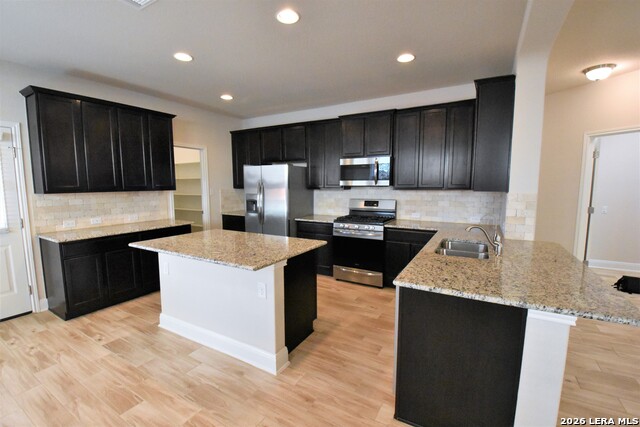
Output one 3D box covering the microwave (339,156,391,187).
[{"bbox_3d":[0.765,-0.624,4.087,0.759,0.417,0.435,3,7,30],"label":"microwave"}]

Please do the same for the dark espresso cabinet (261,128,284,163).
[{"bbox_3d":[-0.783,-1.251,4.941,0.471,0.582,0.340,3,6,29],"label":"dark espresso cabinet"}]

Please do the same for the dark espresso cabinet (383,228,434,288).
[{"bbox_3d":[1.332,0.619,3.767,0.660,0.875,0.620,3,8,30],"label":"dark espresso cabinet"}]

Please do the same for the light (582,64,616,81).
[{"bbox_3d":[3.207,-1.594,3.071,0.280,0.125,0.280,3,8,30],"label":"light"}]

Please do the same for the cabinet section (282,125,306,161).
[{"bbox_3d":[-0.370,-1.219,4.706,0.490,0.590,0.340,3,7,30],"label":"cabinet section"}]

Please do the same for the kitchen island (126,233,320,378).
[{"bbox_3d":[-0.845,0.720,2.560,1.548,0.886,0.991,3,6,29],"label":"kitchen island"}]

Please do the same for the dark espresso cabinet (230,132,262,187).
[{"bbox_3d":[-1.330,-1.042,5.281,0.762,1.087,0.345,3,8,30],"label":"dark espresso cabinet"}]

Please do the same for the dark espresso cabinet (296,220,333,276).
[{"bbox_3d":[0.092,0.545,4.480,0.665,0.875,0.620,3,8,30],"label":"dark espresso cabinet"}]

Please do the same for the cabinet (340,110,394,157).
[{"bbox_3d":[0.754,-1.155,4.020,0.775,0.600,0.405,3,8,30],"label":"cabinet"}]

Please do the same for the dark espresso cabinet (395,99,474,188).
[{"bbox_3d":[1.565,-0.877,3.654,0.975,1.073,0.340,3,6,29],"label":"dark espresso cabinet"}]

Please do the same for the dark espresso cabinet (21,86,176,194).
[{"bbox_3d":[-2.740,-0.836,3.536,0.361,1.102,1.530,3,8,30],"label":"dark espresso cabinet"}]

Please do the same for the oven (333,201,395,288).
[{"bbox_3d":[0.691,0.422,4.070,0.758,1.205,0.680,3,8,30],"label":"oven"}]

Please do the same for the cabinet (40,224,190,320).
[{"bbox_3d":[-2.526,0.642,3.526,0.595,0.851,1.462,3,6,29],"label":"cabinet"}]

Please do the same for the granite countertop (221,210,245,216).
[{"bbox_3d":[-1.414,0.025,5.250,0.797,0.038,0.640,3,6,29],"label":"granite countertop"}]

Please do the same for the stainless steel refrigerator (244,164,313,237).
[{"bbox_3d":[-0.709,0.060,4.724,0.911,1.771,0.790,3,6,29],"label":"stainless steel refrigerator"}]

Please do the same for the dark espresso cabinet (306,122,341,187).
[{"bbox_3d":[0.136,-0.956,4.452,0.645,1.073,0.340,3,6,29],"label":"dark espresso cabinet"}]

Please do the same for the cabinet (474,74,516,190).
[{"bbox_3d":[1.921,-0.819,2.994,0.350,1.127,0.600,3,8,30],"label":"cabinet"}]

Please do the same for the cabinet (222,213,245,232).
[{"bbox_3d":[-1.404,0.465,5.312,0.797,0.851,0.600,3,6,29],"label":"cabinet"}]

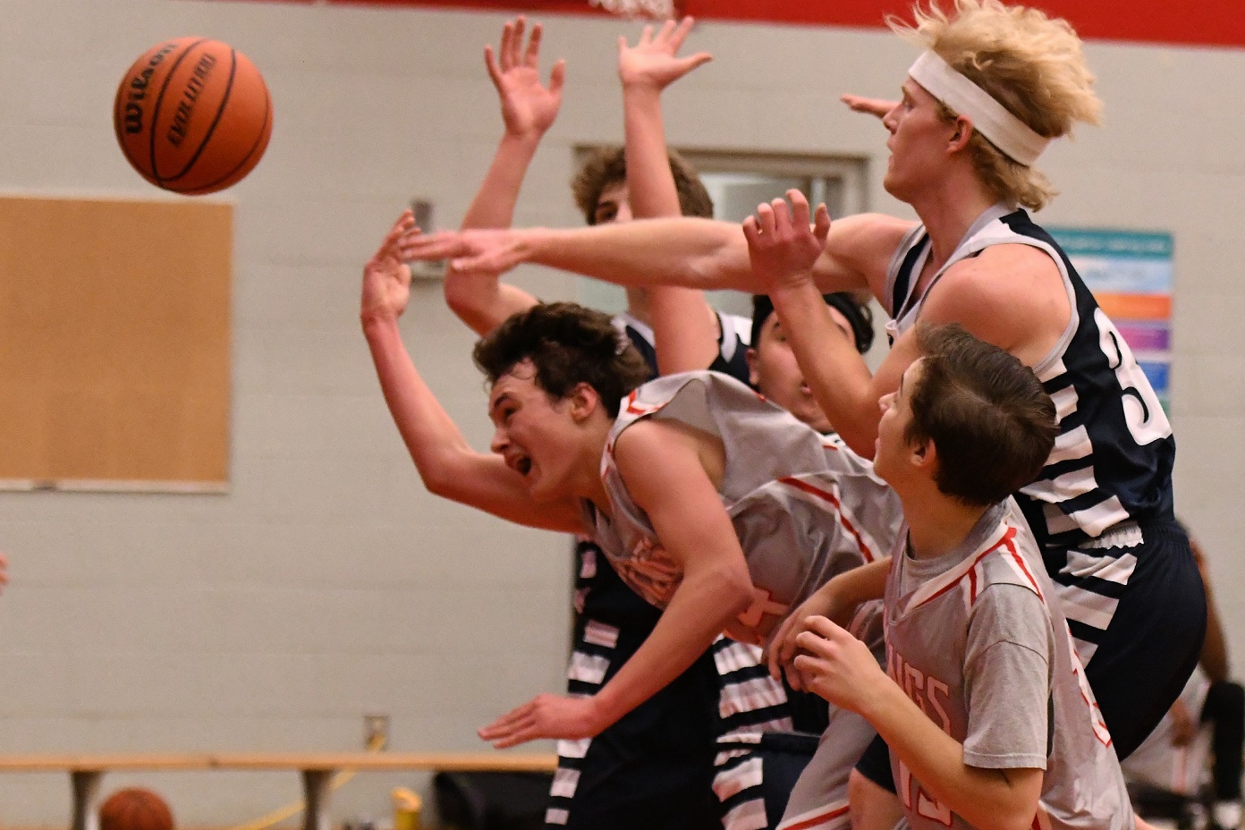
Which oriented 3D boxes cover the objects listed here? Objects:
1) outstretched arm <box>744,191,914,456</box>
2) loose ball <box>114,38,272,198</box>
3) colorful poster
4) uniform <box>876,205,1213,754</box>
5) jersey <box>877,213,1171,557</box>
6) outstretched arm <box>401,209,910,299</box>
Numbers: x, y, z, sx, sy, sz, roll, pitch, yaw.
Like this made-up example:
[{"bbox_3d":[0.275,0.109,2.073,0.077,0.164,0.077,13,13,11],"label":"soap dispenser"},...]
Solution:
[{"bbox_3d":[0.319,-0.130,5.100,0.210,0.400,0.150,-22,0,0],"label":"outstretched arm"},{"bbox_3d":[-0.649,-0.453,5.500,0.240,0.240,0.240,1,0,0],"label":"loose ball"},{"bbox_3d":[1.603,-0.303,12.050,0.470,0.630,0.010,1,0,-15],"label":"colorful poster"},{"bbox_3d":[0.603,0.118,5.250,0.480,0.850,0.460,-3,0,-7],"label":"uniform"},{"bbox_3d":[0.583,-0.045,5.250,0.340,0.560,0.430,-19,0,-9],"label":"jersey"},{"bbox_3d":[0.050,-0.239,5.380,0.770,0.130,0.130,1,0,0],"label":"outstretched arm"}]

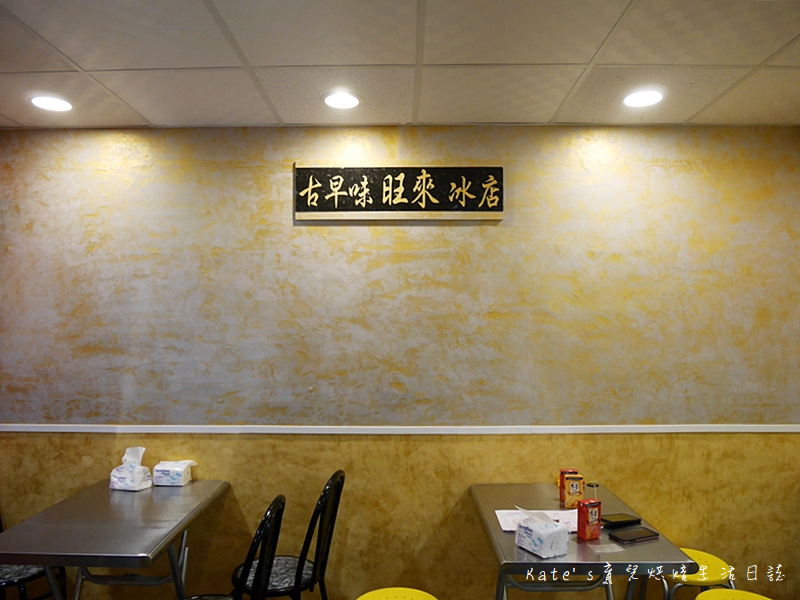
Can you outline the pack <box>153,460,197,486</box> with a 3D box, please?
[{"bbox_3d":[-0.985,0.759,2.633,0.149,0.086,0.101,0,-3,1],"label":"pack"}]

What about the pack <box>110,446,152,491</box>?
[{"bbox_3d":[-1.146,0.713,2.574,0.133,0.166,0.099,-1,-3,13],"label":"pack"}]

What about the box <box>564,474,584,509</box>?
[{"bbox_3d":[0.658,0.724,2.271,0.064,0.114,0.045,0,-3,7],"label":"box"}]

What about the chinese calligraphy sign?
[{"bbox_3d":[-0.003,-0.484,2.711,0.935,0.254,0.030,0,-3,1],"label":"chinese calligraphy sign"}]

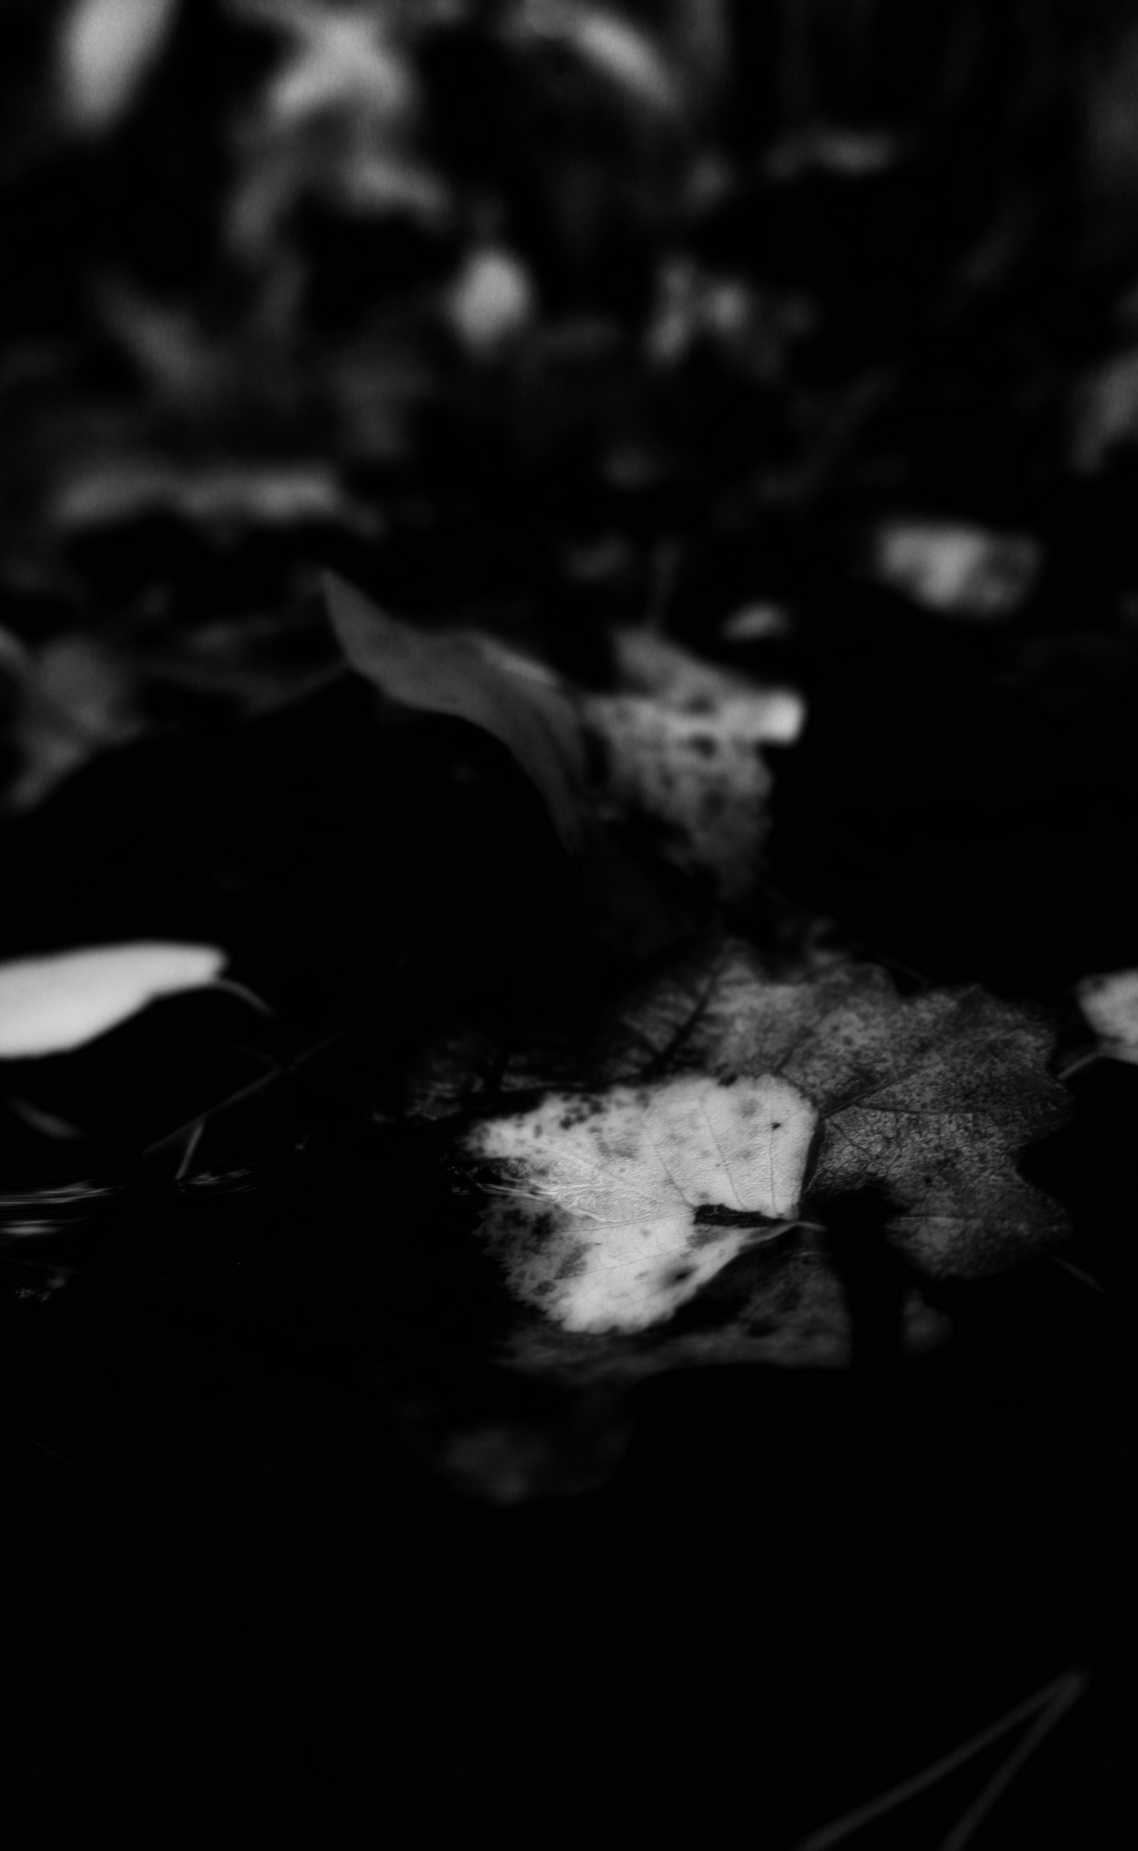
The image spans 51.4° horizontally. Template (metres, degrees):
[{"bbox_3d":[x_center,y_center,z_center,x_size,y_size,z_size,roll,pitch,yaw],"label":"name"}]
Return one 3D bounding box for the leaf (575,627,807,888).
[{"bbox_3d":[0.046,-0.064,0.450,0.077,0.084,0.060,0,30,0],"label":"leaf"}]

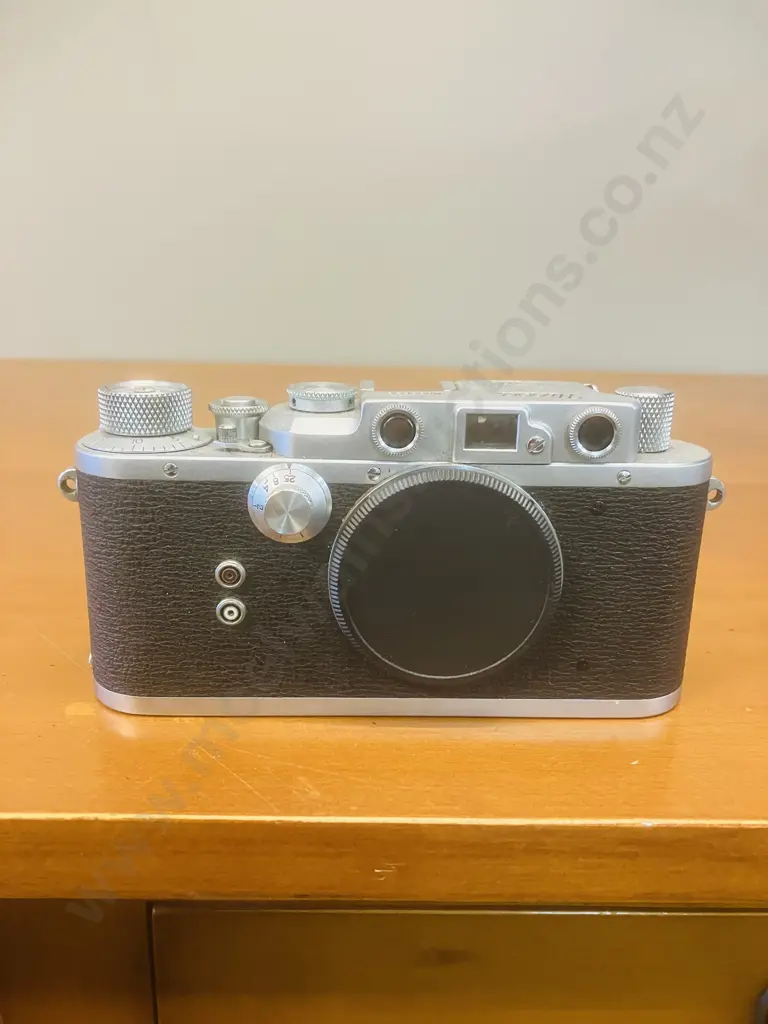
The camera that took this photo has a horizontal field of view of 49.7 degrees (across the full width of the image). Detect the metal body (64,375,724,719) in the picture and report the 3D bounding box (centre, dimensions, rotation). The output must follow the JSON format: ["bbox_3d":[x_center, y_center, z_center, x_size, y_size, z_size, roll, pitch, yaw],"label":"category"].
[{"bbox_3d":[0.002,0.008,0.179,0.144,0.070,0.041,1,15,-1],"label":"metal body"}]

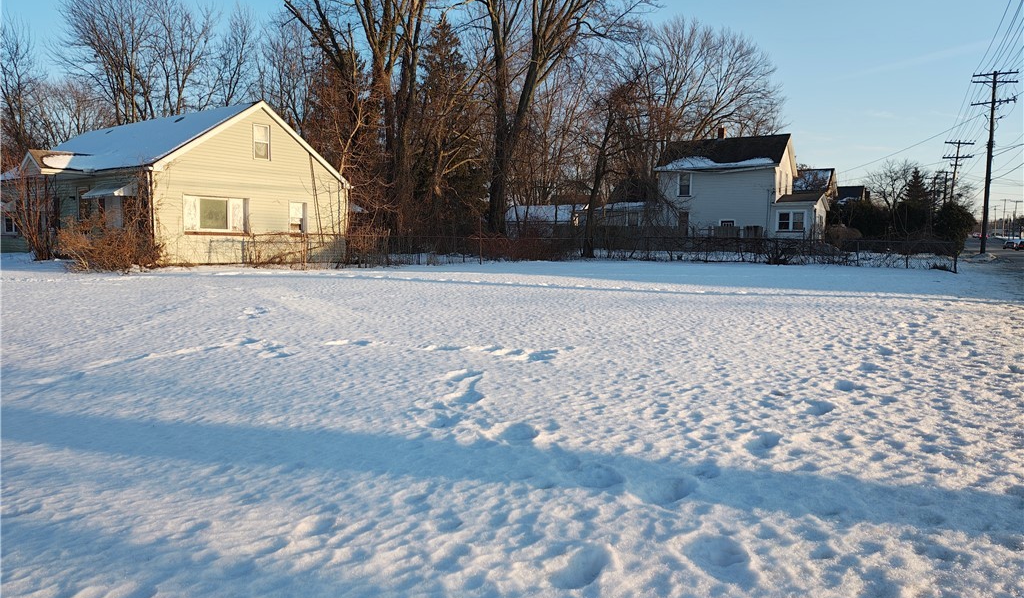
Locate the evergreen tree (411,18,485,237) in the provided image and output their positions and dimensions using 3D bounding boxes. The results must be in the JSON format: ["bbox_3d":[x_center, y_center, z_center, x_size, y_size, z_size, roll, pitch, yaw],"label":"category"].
[{"bbox_3d":[-4.012,-10.233,46.000,4.700,14.484,4.700,1,4,0],"label":"evergreen tree"}]

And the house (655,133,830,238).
[{"bbox_3d":[15.470,-6.963,49.425,10.564,7.806,5.600,4,5,32],"label":"house"}]

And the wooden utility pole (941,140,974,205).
[{"bbox_3d":[44.919,-10.634,75.000,2.600,10.968,0.400,6,5,29],"label":"wooden utility pole"}]

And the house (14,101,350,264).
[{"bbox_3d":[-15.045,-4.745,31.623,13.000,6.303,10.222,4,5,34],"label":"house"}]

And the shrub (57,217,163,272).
[{"bbox_3d":[-12.867,-1.763,23.700,3.000,1.680,2.200,4,5,34],"label":"shrub"}]

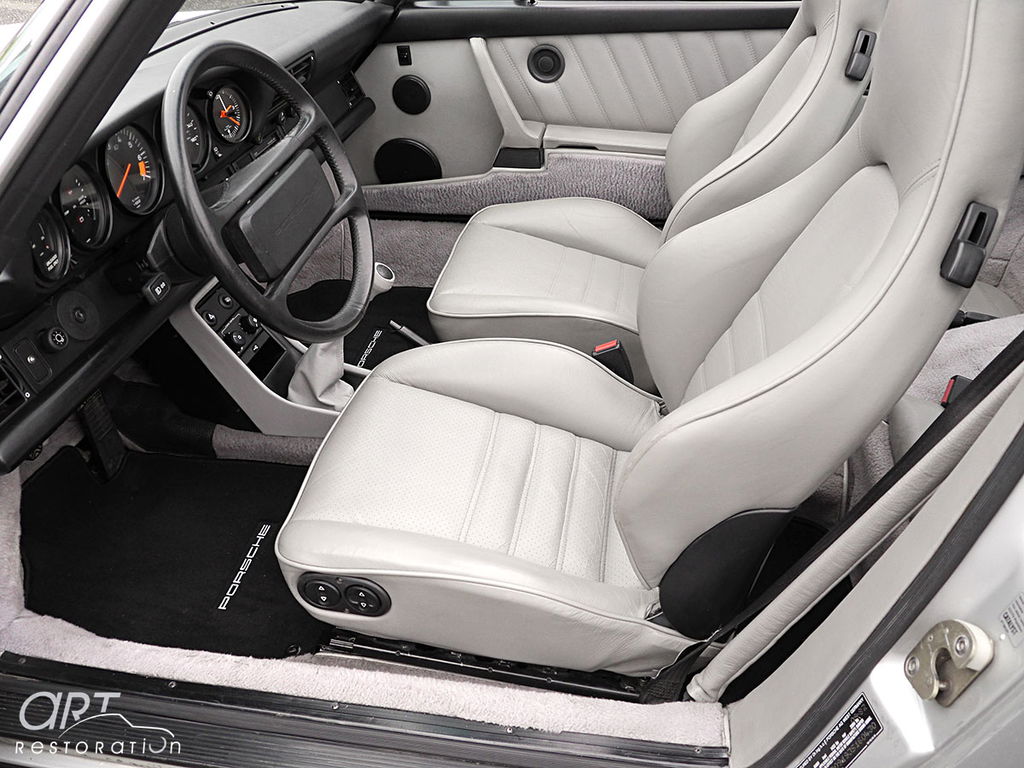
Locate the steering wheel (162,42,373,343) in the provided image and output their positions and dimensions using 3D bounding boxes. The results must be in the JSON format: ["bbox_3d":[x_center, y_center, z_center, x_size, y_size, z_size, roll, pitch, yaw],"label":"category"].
[{"bbox_3d":[-0.318,-0.239,1.081,0.090,0.391,0.391,-14,33,21],"label":"steering wheel"}]

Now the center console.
[{"bbox_3d":[-0.442,-0.062,1.637,0.360,0.305,0.165,3,33,9],"label":"center console"}]

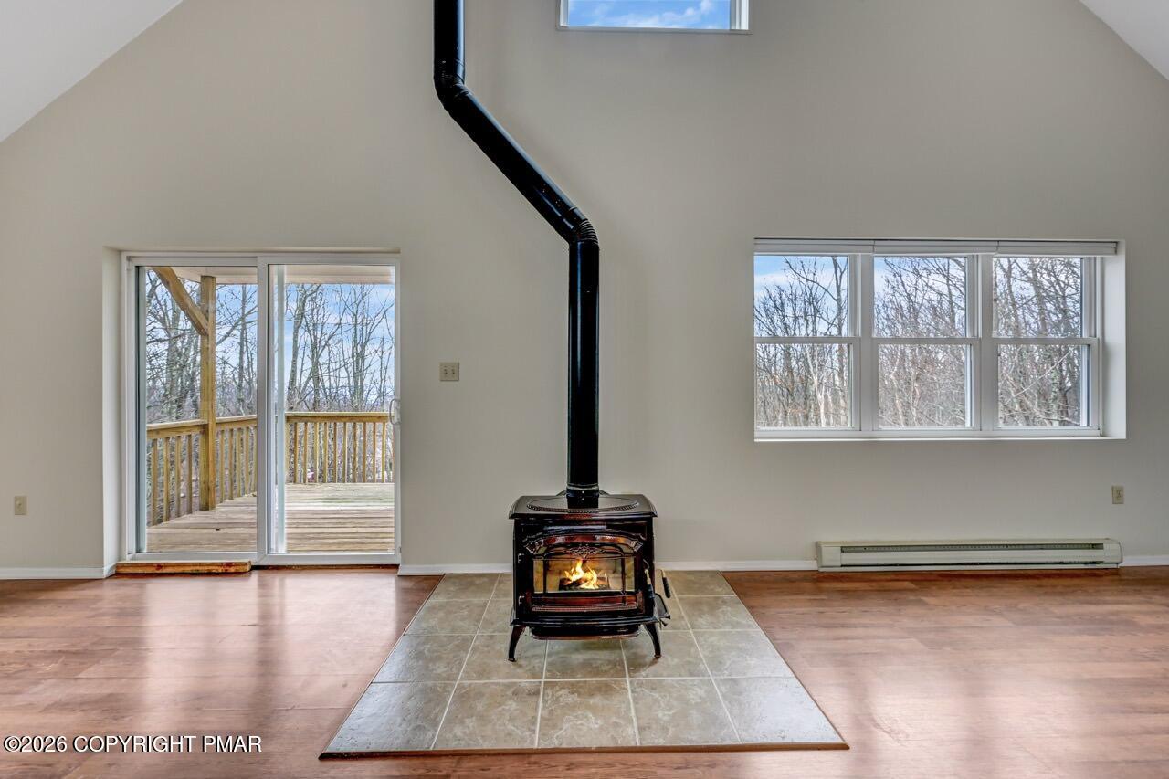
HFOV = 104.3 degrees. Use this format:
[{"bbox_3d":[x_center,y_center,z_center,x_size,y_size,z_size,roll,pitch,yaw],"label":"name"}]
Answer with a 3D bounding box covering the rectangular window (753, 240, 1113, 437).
[{"bbox_3d":[2.221,-0.304,2.916,2.336,1.243,0.114,0,0,-1],"label":"rectangular window"}]

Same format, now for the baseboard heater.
[{"bbox_3d":[2.364,1.019,2.804,1.849,0.170,0.071,0,0,-1],"label":"baseboard heater"}]

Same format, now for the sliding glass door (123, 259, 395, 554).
[{"bbox_3d":[-2.015,0.132,2.893,1.762,1.970,0.099,0,0,-1],"label":"sliding glass door"}]

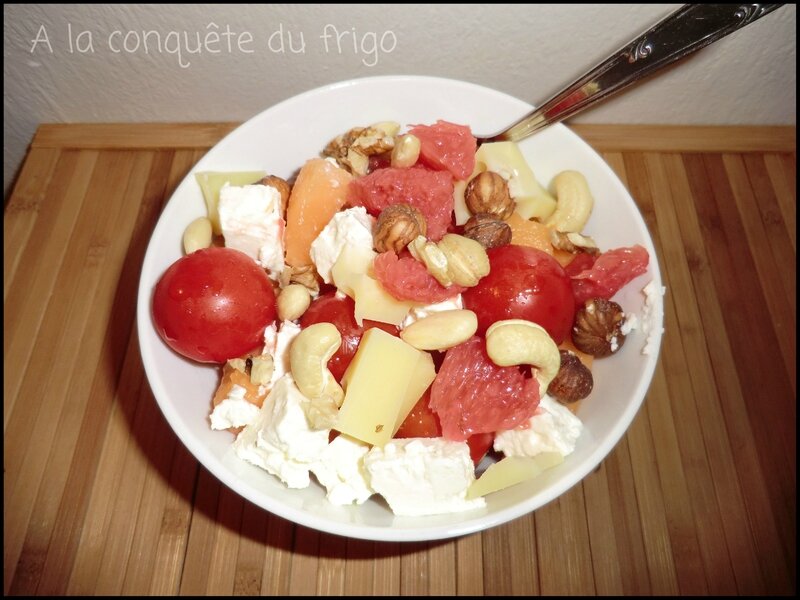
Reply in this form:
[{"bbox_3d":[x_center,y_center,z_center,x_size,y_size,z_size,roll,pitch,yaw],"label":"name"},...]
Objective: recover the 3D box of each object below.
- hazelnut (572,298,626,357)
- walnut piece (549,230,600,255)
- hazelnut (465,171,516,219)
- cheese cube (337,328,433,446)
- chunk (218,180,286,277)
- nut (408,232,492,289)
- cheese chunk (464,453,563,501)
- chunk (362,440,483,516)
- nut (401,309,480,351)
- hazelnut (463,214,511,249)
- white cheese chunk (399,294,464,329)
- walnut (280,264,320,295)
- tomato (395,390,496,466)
[{"bbox_3d":[0.061,0.008,0.171,0.016,0.016,0.016,0,64,0],"label":"hazelnut"},{"bbox_3d":[0.059,-0.019,0.189,0.017,0.007,0.010,12,65,6],"label":"walnut piece"},{"bbox_3d":[0.030,-0.035,0.188,0.015,0.015,0.015,4,64,2],"label":"hazelnut"},{"bbox_3d":[-0.004,0.026,0.160,0.017,0.016,0.030,14,78,24],"label":"cheese cube"},{"bbox_3d":[-0.047,-0.022,0.175,0.019,0.019,0.019,7,64,3],"label":"chunk"},{"bbox_3d":[0.013,-0.010,0.146,0.021,0.009,0.013,16,65,8],"label":"nut"},{"bbox_3d":[0.032,0.050,0.155,0.029,0.012,0.009,-23,66,-11],"label":"cheese chunk"},{"bbox_3d":[0.007,0.047,0.149,0.030,0.018,0.018,3,64,1],"label":"chunk"},{"bbox_3d":[0.012,0.009,0.162,0.022,0.009,0.011,-12,65,-6],"label":"nut"},{"bbox_3d":[0.027,-0.023,0.173,0.015,0.014,0.015,0,64,0],"label":"hazelnut"},{"bbox_3d":[0.009,0.005,0.159,0.018,0.013,0.012,-18,65,-9],"label":"white cheese chunk"},{"bbox_3d":[-0.029,-0.006,0.159,0.013,0.009,0.011,0,64,1],"label":"walnut"},{"bbox_3d":[0.013,0.033,0.155,0.029,0.027,0.029,0,64,0],"label":"tomato"}]

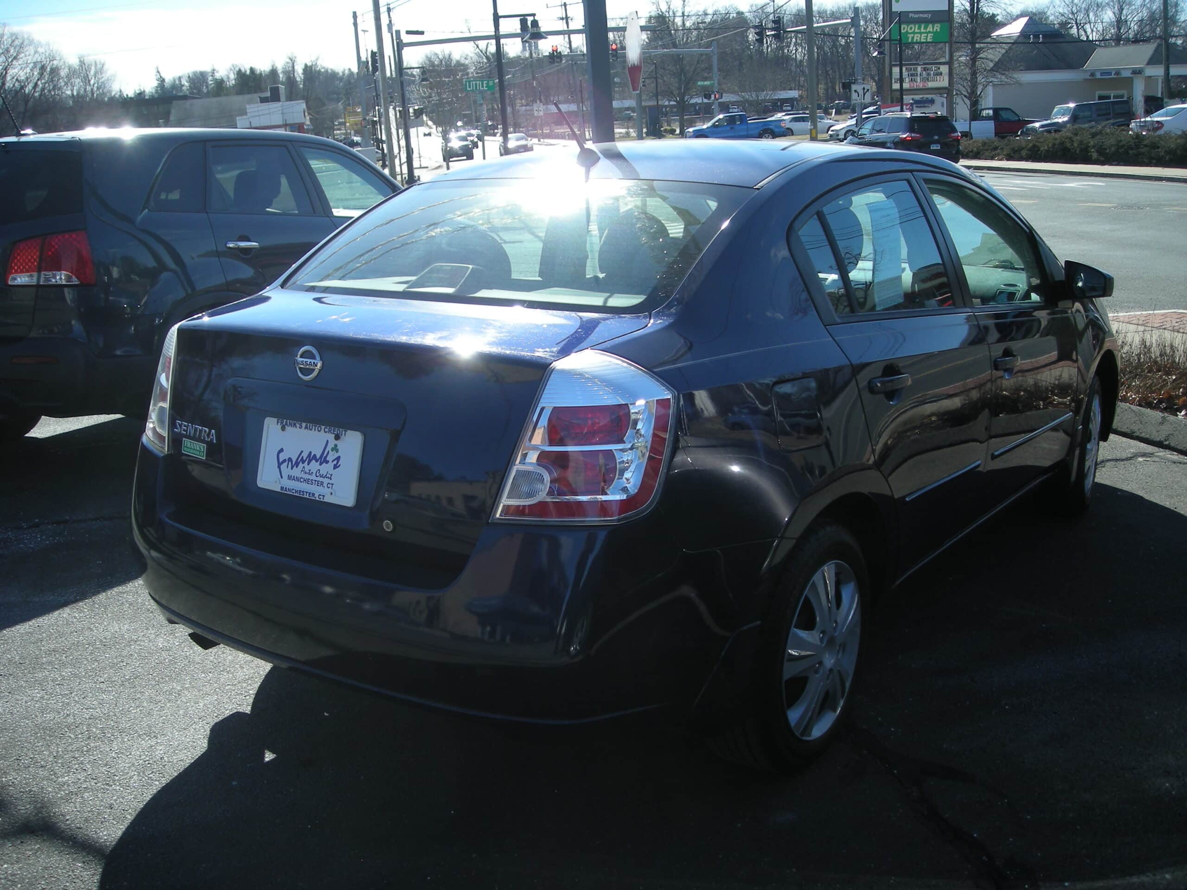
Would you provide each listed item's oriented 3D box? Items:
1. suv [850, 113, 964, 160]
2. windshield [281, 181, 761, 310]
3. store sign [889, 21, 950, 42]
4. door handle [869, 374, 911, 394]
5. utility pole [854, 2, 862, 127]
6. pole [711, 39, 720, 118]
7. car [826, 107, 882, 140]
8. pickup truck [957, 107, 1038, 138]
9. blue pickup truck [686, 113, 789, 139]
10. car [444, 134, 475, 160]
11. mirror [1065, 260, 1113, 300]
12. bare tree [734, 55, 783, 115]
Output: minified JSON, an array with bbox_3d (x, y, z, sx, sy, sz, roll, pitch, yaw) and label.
[{"bbox_3d":[10.543,-10.495,41.600,1.985,1.770,5.080,-7,14,-15],"label":"suv"},{"bbox_3d":[-0.217,-0.551,3.070,1.170,0.110,0.580,8,44,34],"label":"windshield"},{"bbox_3d":[13.638,-17.192,50.000,2.700,0.820,0.400,-7,14,-16],"label":"store sign"},{"bbox_3d":[0.734,-0.153,2.970,0.042,0.042,0.195,8,10,34],"label":"door handle"},{"bbox_3d":[11.733,-16.115,53.000,0.260,6.400,0.260,-3,13,1],"label":"utility pole"},{"bbox_3d":[8.121,-23.570,79.500,0.300,6.350,0.300,-2,13,0],"label":"pole"},{"bbox_3d":[15.100,-17.100,65.100,4.550,1.480,1.770,-6,14,-14],"label":"car"},{"bbox_3d":[17.200,-13.850,52.500,5.300,1.780,1.950,-5,14,-10],"label":"pickup truck"},{"bbox_3d":[8.324,-18.232,69.500,5.850,1.920,2.000,-4,13,-5],"label":"blue pickup truck"},{"bbox_3d":[-8.683,-19.222,77.500,1.850,1.700,4.650,-5,13,-8],"label":"car"},{"bbox_3d":[1.700,-0.568,4.123,0.180,0.137,0.115,8,15,34],"label":"mirror"},{"bbox_3d":[15.171,-32.765,110.000,4.300,5.600,4.300,-3,13,1],"label":"bare tree"}]

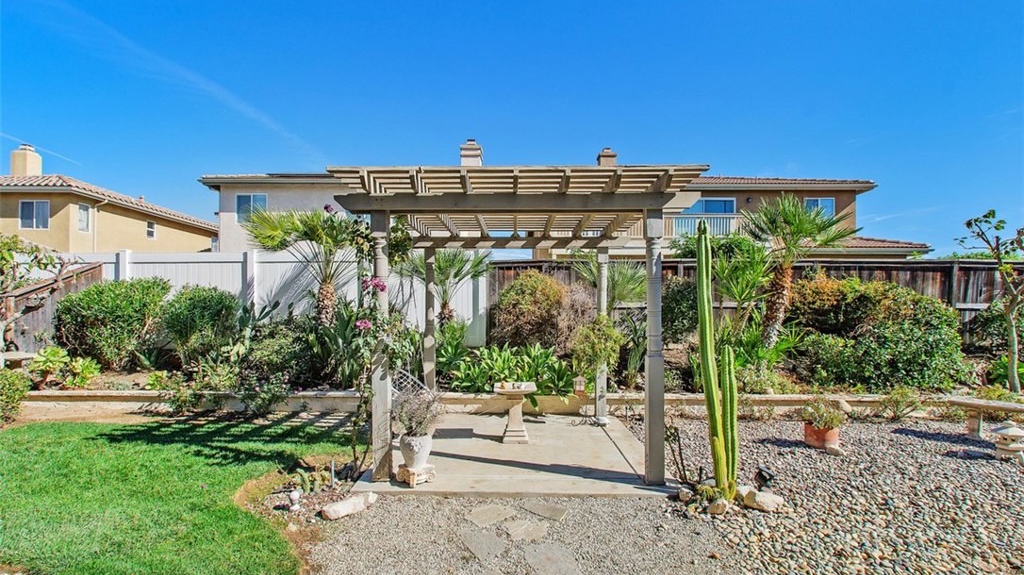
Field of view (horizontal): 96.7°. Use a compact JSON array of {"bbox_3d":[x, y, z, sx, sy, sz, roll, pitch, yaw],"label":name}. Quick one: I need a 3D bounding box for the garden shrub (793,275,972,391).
[{"bbox_3d":[6.065,0.688,7.450,2.650,1.750,1.750,0,-2,0],"label":"garden shrub"}]

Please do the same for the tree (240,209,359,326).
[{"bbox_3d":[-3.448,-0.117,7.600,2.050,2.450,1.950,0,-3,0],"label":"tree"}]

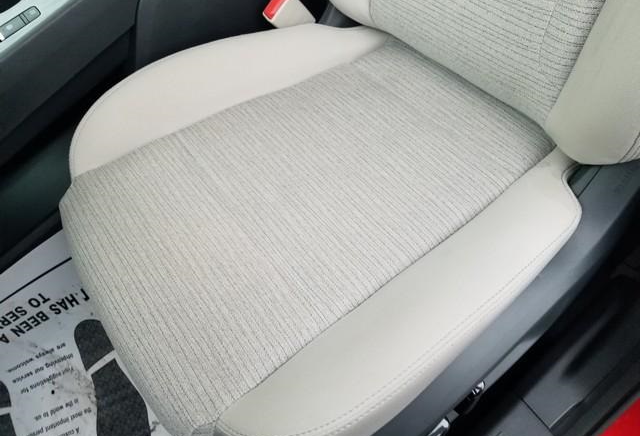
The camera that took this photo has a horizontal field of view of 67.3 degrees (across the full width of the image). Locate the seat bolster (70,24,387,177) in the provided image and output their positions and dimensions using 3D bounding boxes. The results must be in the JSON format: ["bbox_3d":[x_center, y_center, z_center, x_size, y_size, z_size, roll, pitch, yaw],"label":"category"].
[{"bbox_3d":[-0.116,-0.192,0.679,0.500,0.088,0.122,-32,57,-21],"label":"seat bolster"}]

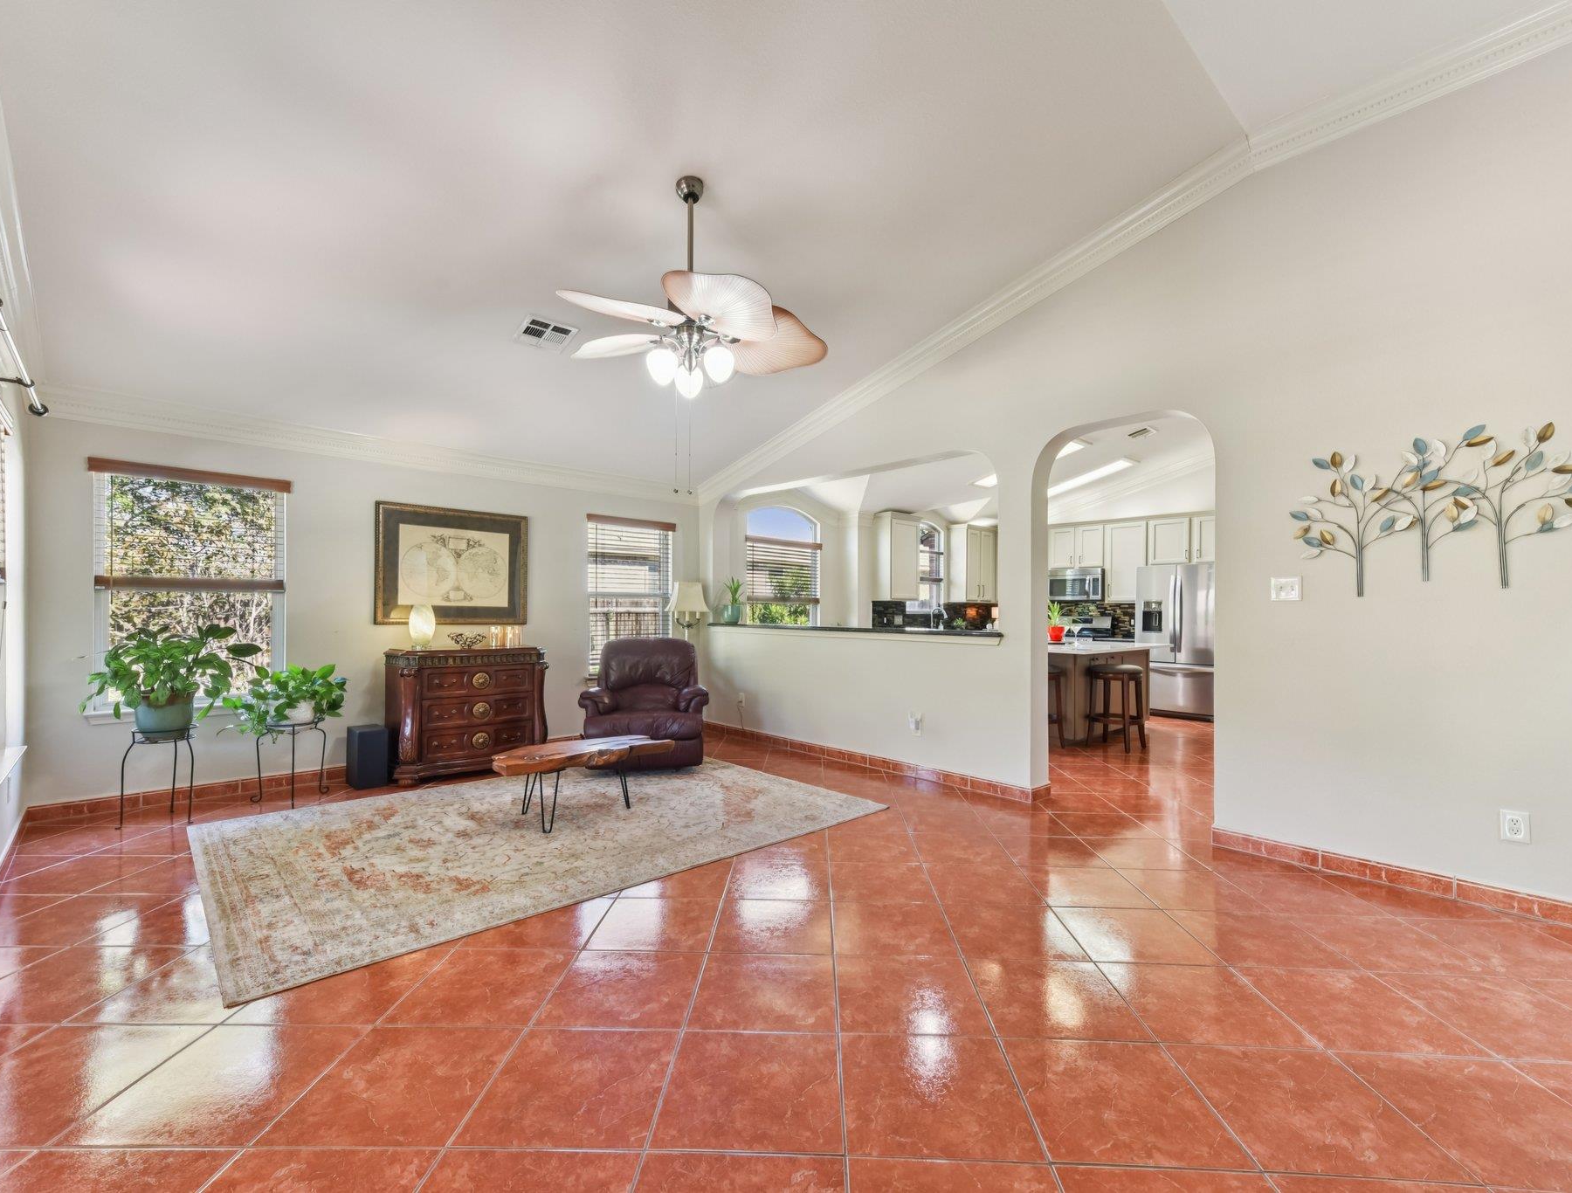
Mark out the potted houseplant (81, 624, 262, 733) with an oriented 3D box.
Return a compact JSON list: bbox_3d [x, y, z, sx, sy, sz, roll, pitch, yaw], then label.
[{"bbox_3d":[-3.584,0.493,4.062,0.746,0.665,0.655,1,-1,-43],"label":"potted houseplant"}]

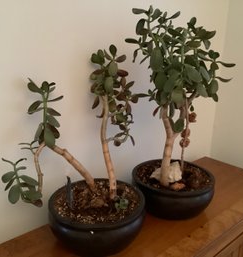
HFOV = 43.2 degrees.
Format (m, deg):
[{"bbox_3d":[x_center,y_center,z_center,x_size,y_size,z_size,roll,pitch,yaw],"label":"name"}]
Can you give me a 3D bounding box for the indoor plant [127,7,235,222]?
[{"bbox_3d":[0.179,-0.037,0.941,0.315,0.615,0.285,-13,21,-43],"label":"indoor plant"}]

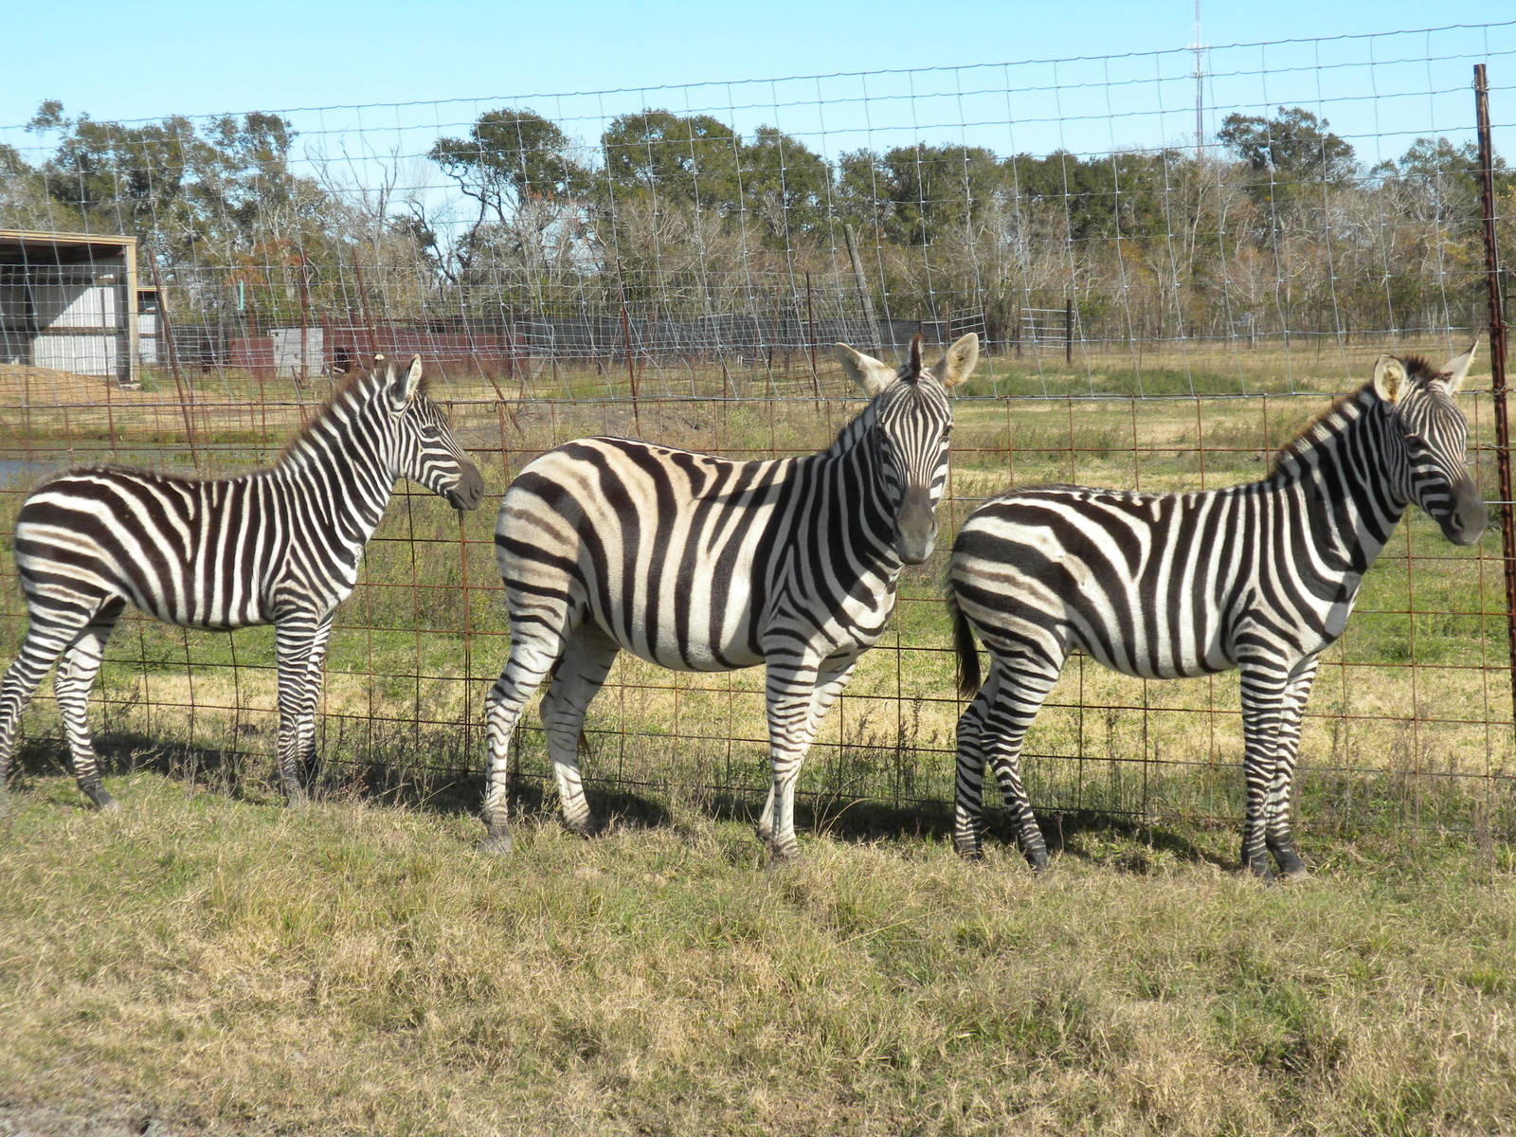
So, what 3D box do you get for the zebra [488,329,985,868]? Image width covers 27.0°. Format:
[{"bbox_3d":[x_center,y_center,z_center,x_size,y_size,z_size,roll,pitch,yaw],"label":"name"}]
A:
[{"bbox_3d":[-0.096,0.071,9.241,1.561,1.510,0.561,1,5,27],"label":"zebra"}]

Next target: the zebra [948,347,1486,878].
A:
[{"bbox_3d":[1.239,0.090,8.670,1.479,1.448,0.439,1,5,26],"label":"zebra"}]

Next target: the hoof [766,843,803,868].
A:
[{"bbox_3d":[0.077,0.830,9.109,0.117,0.073,0.092,1,5,28],"label":"hoof"}]

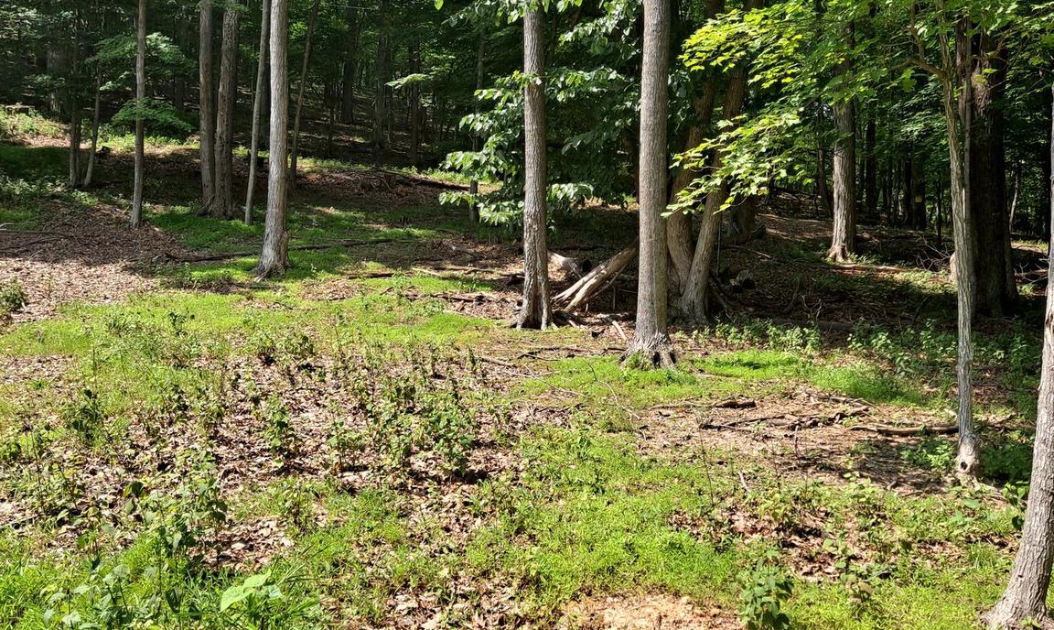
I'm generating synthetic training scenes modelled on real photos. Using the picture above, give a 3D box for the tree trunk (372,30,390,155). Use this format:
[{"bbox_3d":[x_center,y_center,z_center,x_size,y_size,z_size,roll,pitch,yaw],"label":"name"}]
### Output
[{"bbox_3d":[-4.443,-6.758,30.882,0.420,3.630,0.420,2,4,0],"label":"tree trunk"}]

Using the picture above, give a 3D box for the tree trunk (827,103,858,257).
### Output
[{"bbox_3d":[6.641,-2.815,21.392,0.520,3.330,0.480,-1,4,0],"label":"tree trunk"}]

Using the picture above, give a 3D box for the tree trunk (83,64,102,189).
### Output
[{"bbox_3d":[-9.565,-4.177,22.412,0.250,2.710,0.220,7,4,0],"label":"tree trunk"}]

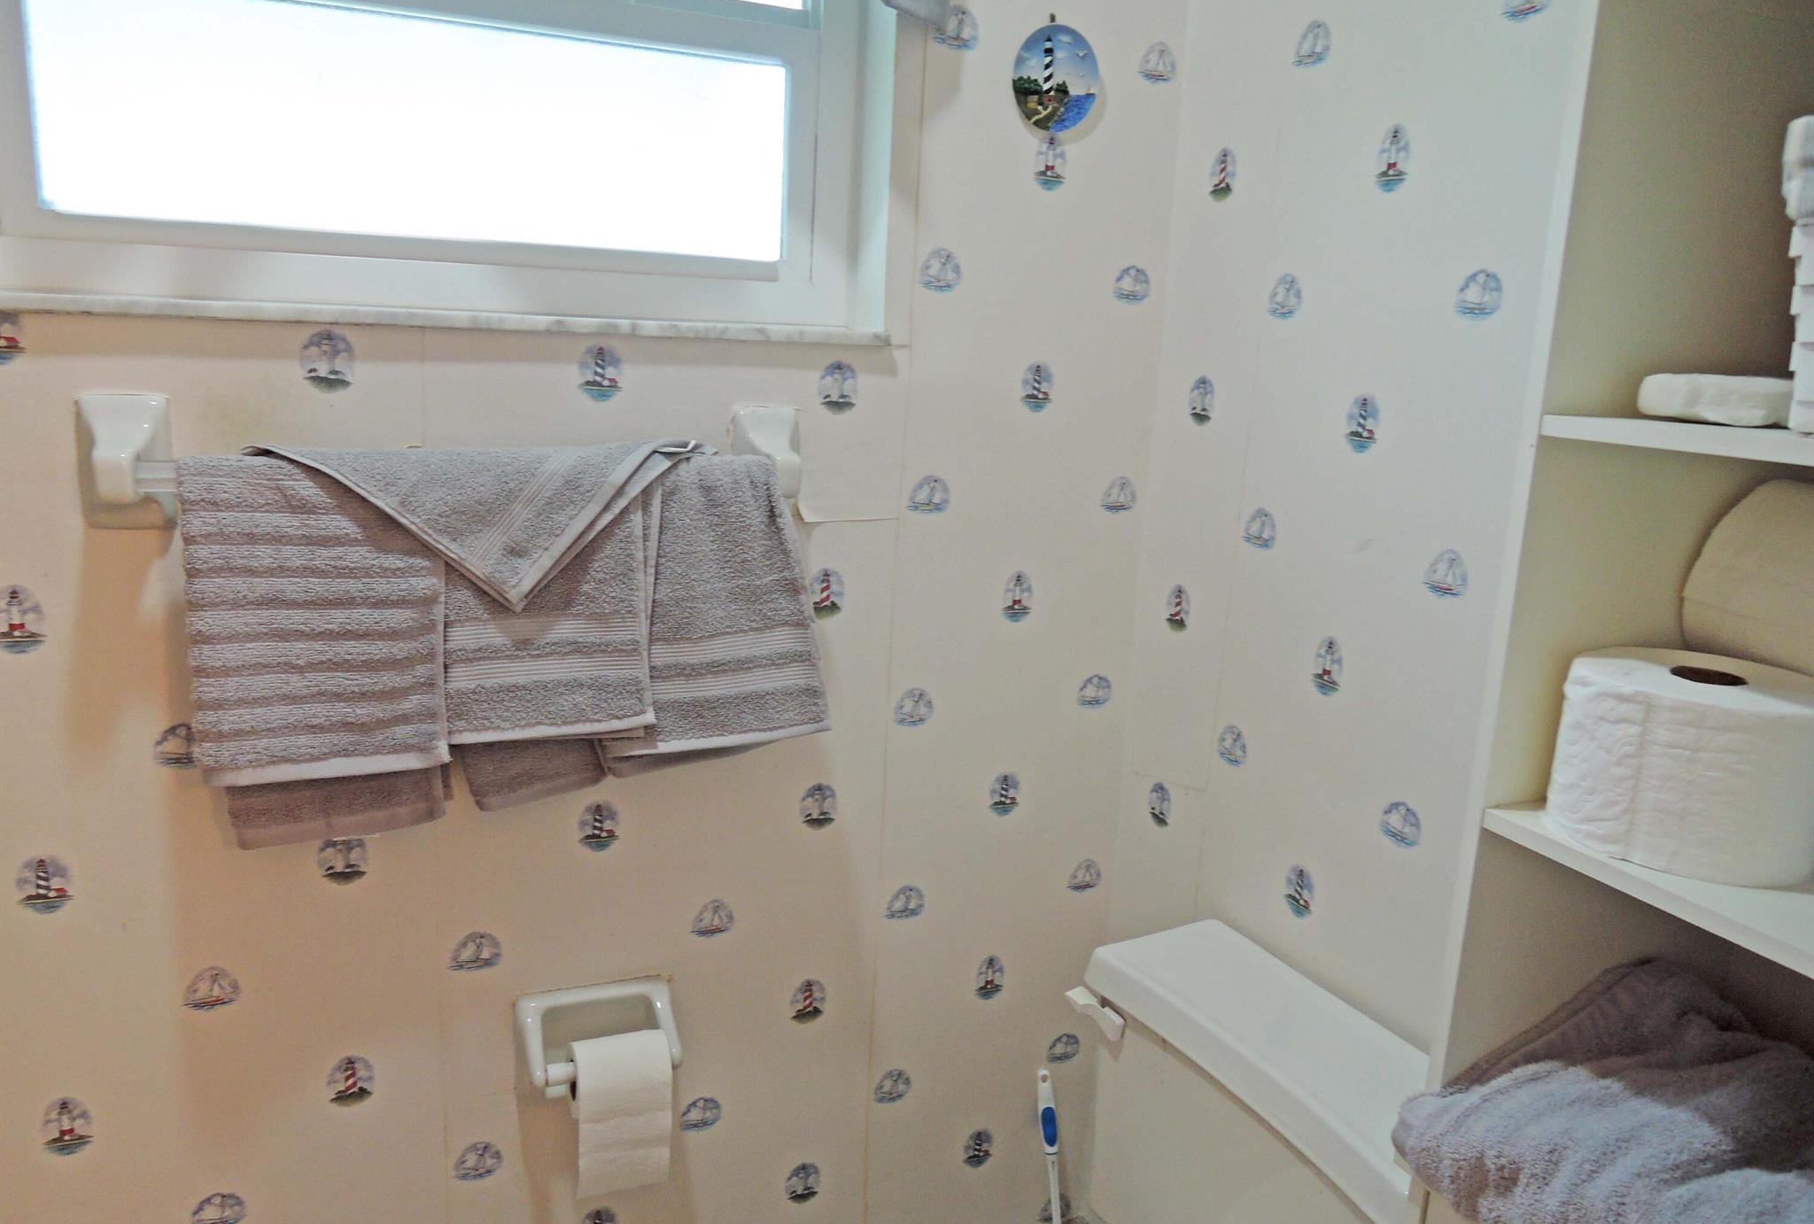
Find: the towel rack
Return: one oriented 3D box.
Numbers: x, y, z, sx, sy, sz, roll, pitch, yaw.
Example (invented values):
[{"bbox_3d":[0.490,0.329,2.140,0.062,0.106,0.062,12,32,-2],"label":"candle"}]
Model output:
[{"bbox_3d":[-0.418,-0.144,1.244,0.688,0.120,0.075,-3,13,-24],"label":"towel rack"}]

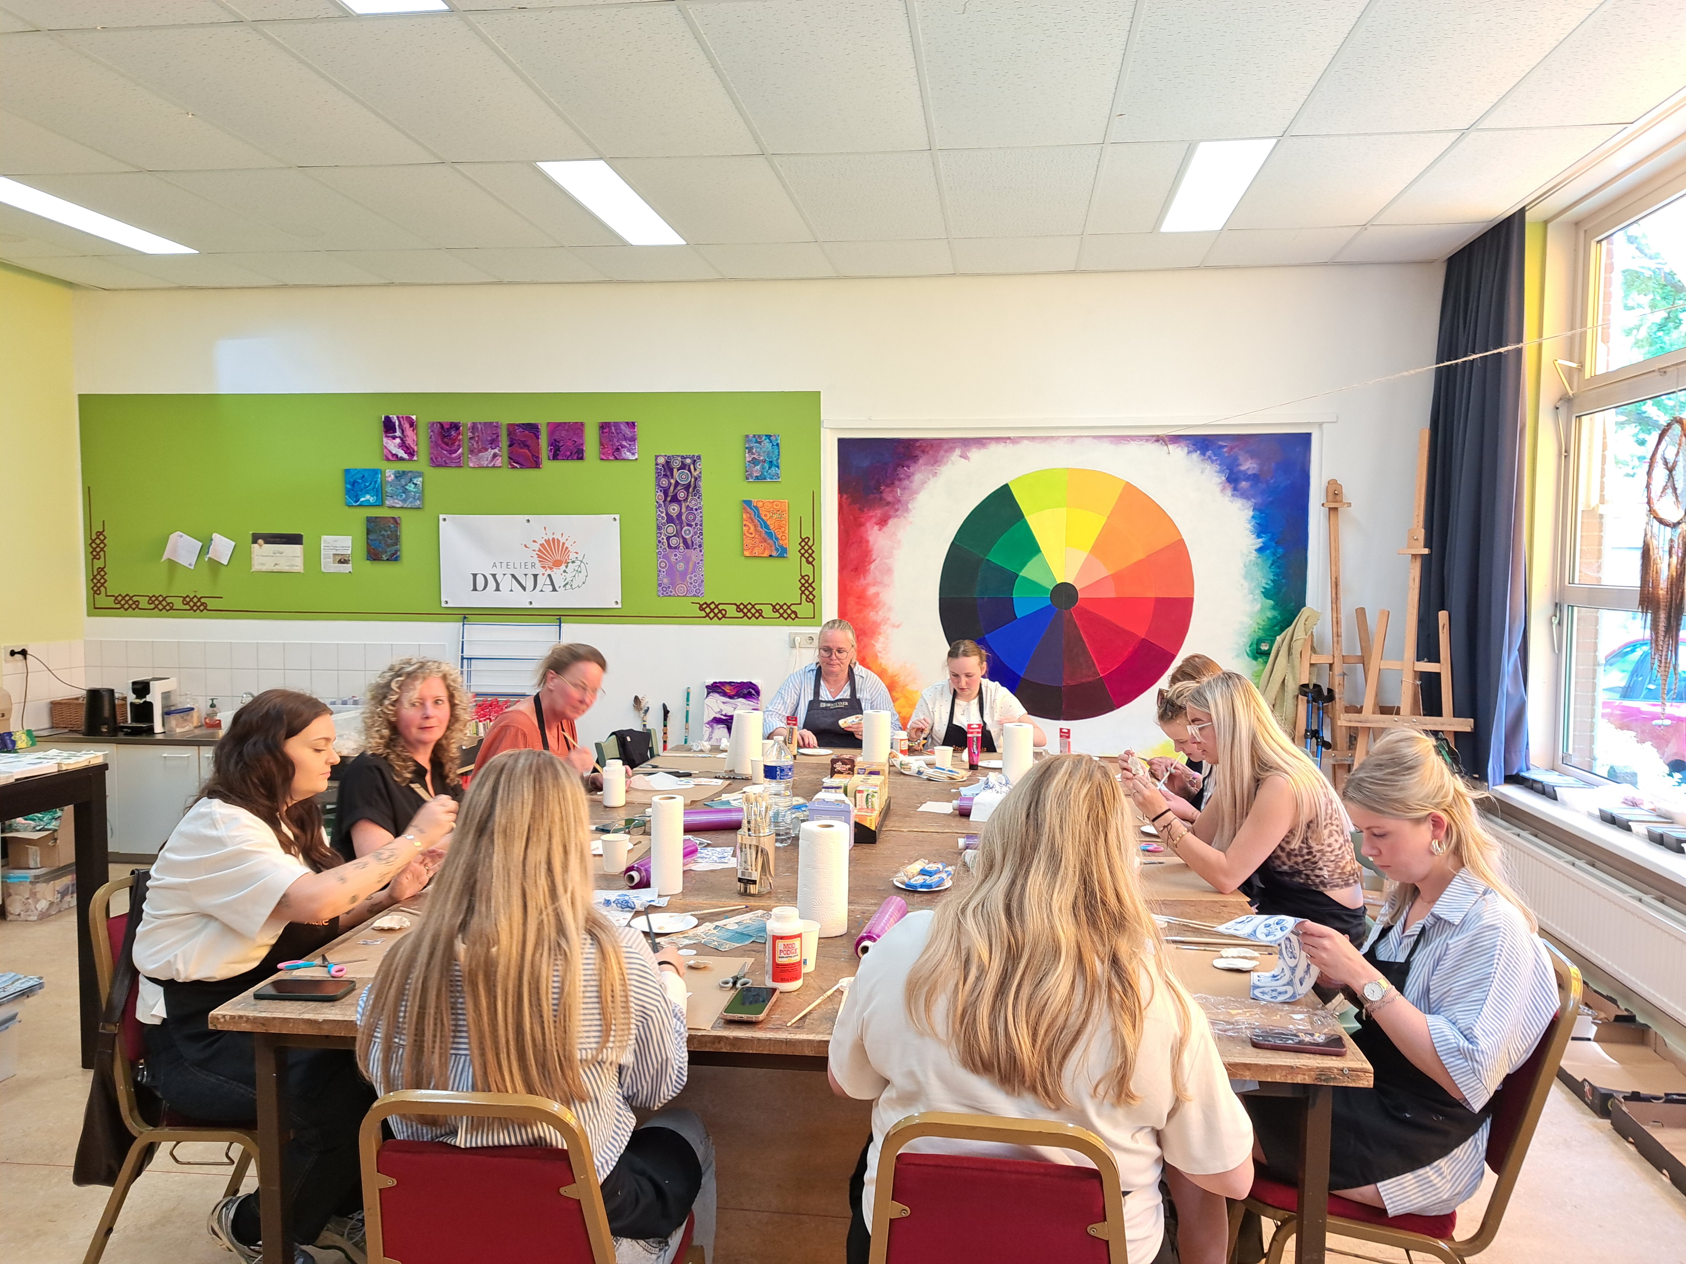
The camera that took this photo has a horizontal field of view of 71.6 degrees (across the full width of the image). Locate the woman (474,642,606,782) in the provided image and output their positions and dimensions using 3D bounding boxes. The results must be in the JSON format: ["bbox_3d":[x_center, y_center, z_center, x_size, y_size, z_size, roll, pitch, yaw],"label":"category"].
[{"bbox_3d":[-1.070,0.691,4.378,0.730,1.290,0.520,3,4,27],"label":"woman"}]

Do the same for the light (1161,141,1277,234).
[{"bbox_3d":[1.437,-1.722,4.548,0.280,0.060,1.170,1,4,7],"label":"light"}]

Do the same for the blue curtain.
[{"bbox_3d":[2.811,-0.567,5.219,0.190,2.360,0.920,1,4,7],"label":"blue curtain"}]

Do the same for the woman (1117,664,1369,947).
[{"bbox_3d":[1.116,0.778,3.265,0.740,1.315,0.520,1,4,12],"label":"woman"}]

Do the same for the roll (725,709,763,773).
[{"bbox_3d":[-0.397,0.443,4.720,0.130,0.245,0.120,1,4,7],"label":"roll"}]

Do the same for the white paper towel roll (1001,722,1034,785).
[{"bbox_3d":[0.665,0.474,4.434,0.113,0.240,0.113,1,4,7],"label":"white paper towel roll"}]

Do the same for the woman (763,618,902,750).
[{"bbox_3d":[-0.050,0.606,5.525,0.620,1.320,0.720,1,4,4],"label":"woman"}]

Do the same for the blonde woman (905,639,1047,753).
[{"bbox_3d":[0.612,0.657,5.393,0.610,1.250,0.720,1,4,12],"label":"blonde woman"}]

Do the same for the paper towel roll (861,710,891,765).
[{"bbox_3d":[0.137,0.446,4.763,0.113,0.240,0.113,1,4,7],"label":"paper towel roll"}]

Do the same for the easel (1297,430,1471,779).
[{"bbox_3d":[2.387,0.210,5.165,0.680,2.210,0.650,2,4,18],"label":"easel"}]

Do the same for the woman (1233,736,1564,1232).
[{"bbox_3d":[1.034,0.850,2.351,0.710,1.298,0.500,1,4,7],"label":"woman"}]

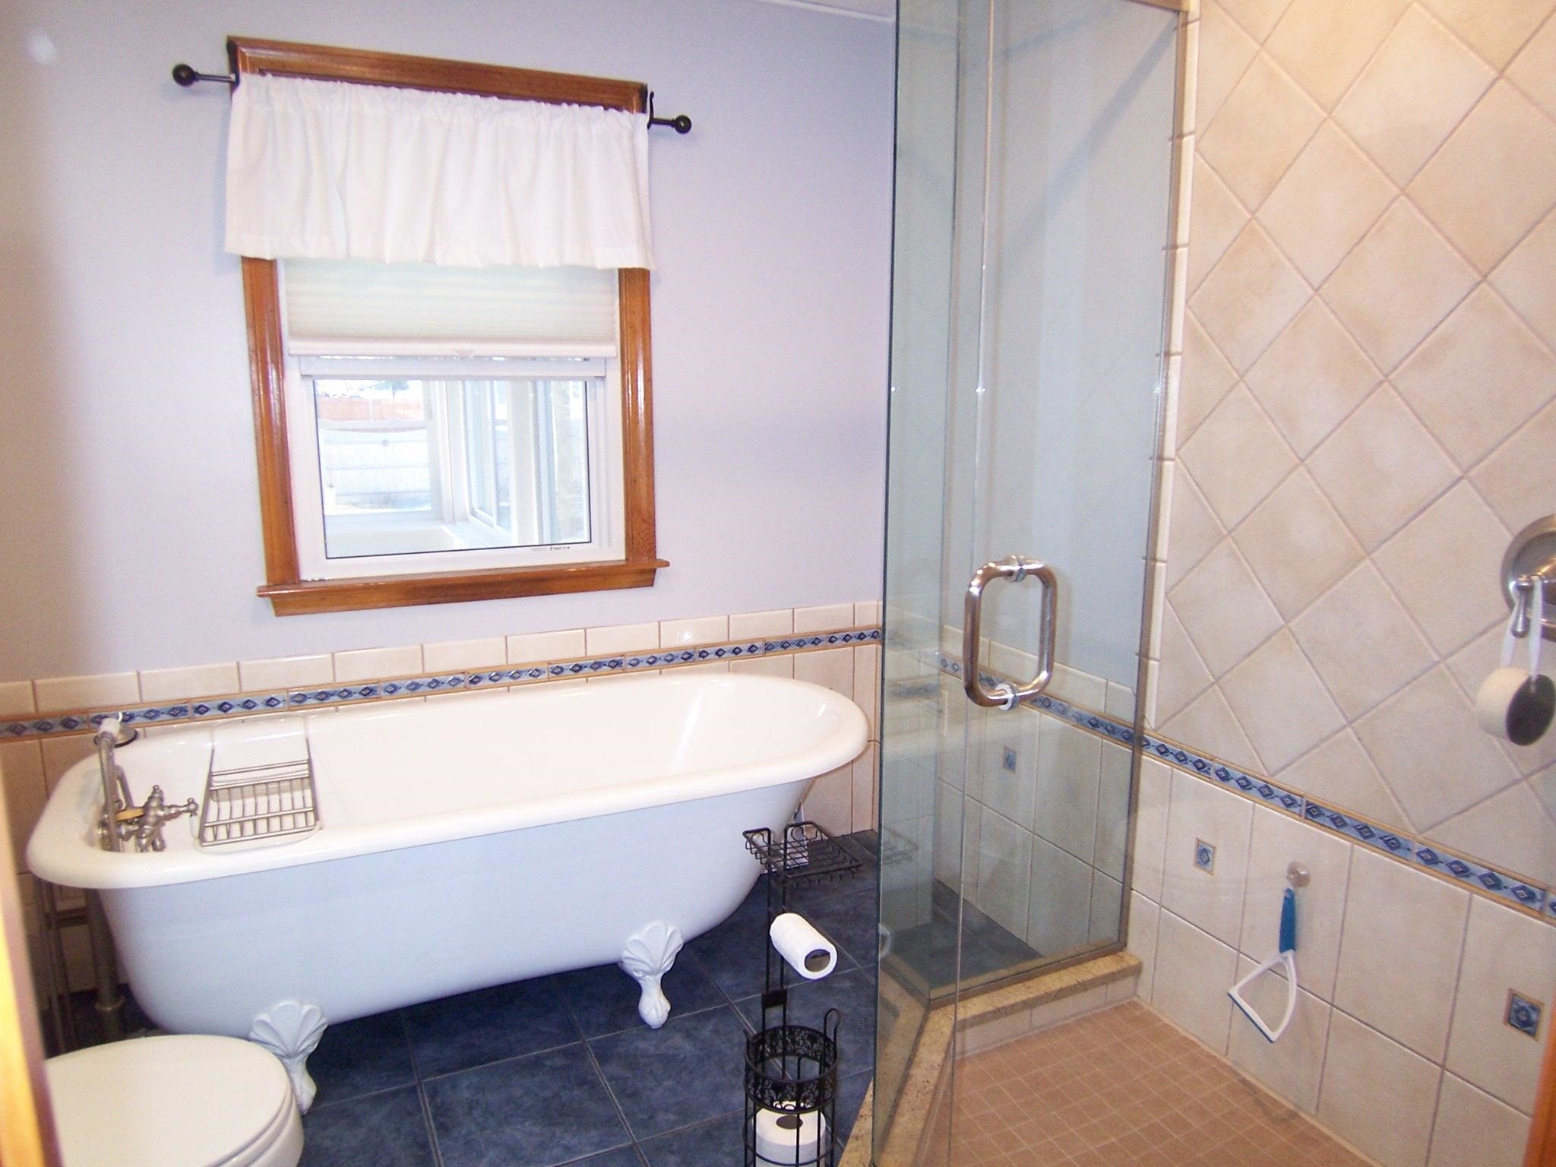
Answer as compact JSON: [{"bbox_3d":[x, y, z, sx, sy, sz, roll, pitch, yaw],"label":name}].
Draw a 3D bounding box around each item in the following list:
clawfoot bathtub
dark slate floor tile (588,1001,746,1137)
[{"bbox_3d":[-0.591,0.643,2.313,1.688,0.612,0.772,-4,11,-24],"label":"clawfoot bathtub"},{"bbox_3d":[-0.183,0.995,2.125,0.333,0.010,0.333,-5,12,-25],"label":"dark slate floor tile"}]

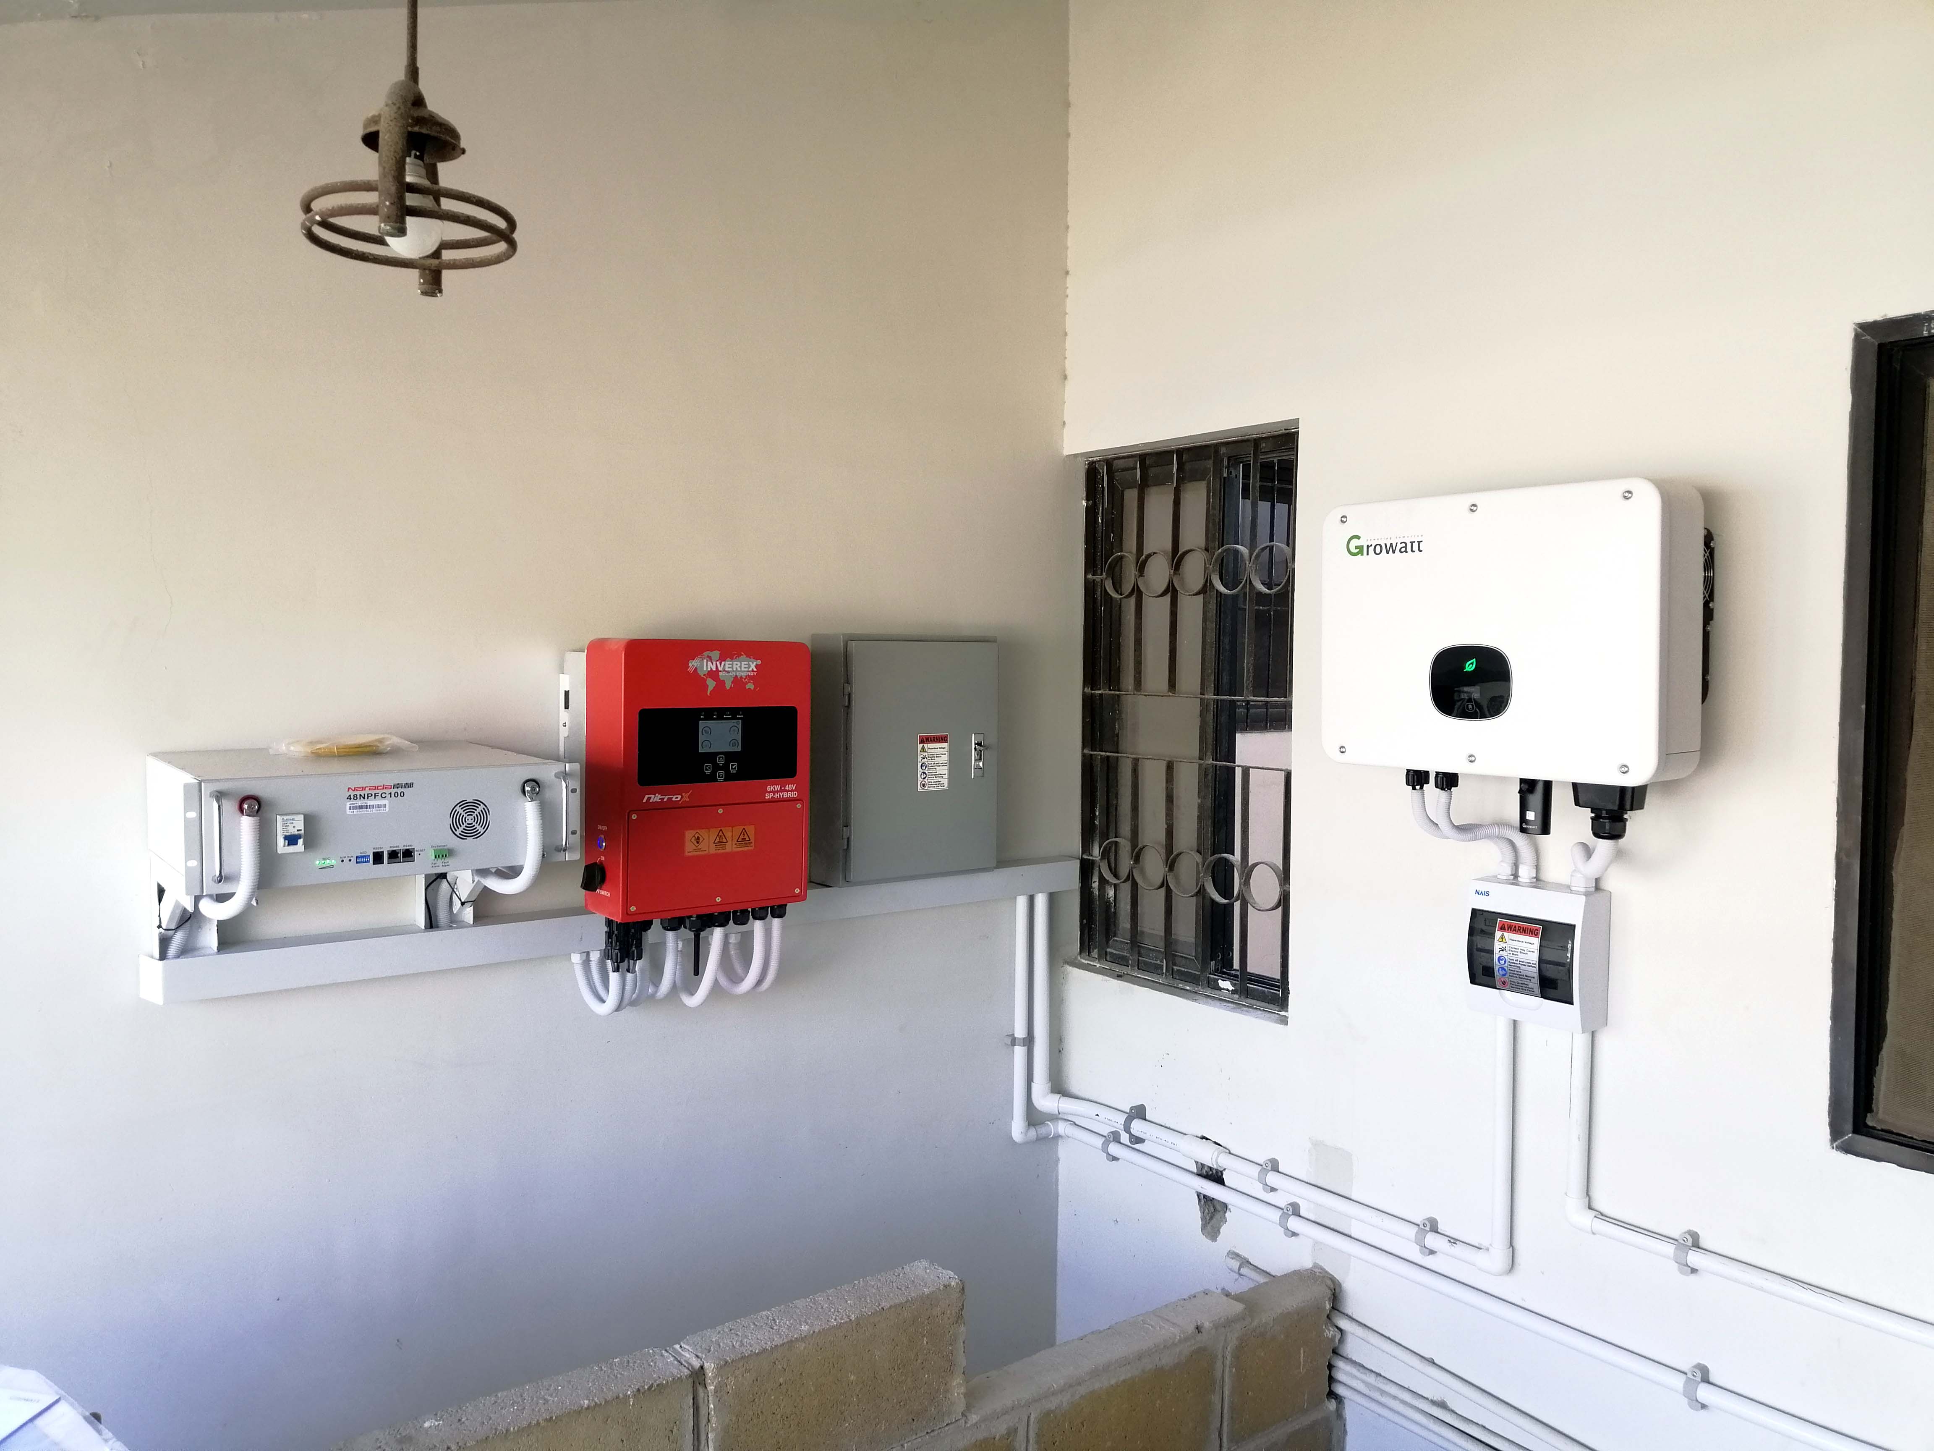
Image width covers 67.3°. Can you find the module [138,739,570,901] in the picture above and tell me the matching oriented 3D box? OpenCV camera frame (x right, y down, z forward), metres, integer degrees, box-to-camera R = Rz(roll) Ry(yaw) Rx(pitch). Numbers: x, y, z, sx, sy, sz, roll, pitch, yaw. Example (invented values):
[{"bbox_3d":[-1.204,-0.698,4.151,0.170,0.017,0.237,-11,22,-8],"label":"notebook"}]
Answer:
[{"bbox_3d":[-0.840,0.119,2.004,0.483,0.134,0.420,-2,3,-37],"label":"module"}]

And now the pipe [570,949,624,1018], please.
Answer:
[{"bbox_3d":[-0.598,0.417,2.356,0.040,0.092,0.170,-2,3,-37],"label":"pipe"}]

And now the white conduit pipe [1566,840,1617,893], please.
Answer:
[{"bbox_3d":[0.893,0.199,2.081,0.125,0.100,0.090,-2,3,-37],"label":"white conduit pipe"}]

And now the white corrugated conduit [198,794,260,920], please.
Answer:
[{"bbox_3d":[-0.883,0.158,1.742,0.049,0.148,0.115,-2,3,-37],"label":"white corrugated conduit"}]

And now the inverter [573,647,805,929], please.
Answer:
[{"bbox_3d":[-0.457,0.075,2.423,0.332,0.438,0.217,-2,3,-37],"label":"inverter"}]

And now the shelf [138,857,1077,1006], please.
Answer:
[{"bbox_3d":[-0.467,0.338,2.562,1.732,0.066,0.072,-2,3,-37],"label":"shelf"}]

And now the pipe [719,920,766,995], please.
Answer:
[{"bbox_3d":[-0.395,0.392,2.516,0.048,0.131,0.170,-2,3,-37],"label":"pipe"}]

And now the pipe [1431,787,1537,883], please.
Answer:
[{"bbox_3d":[0.783,0.171,2.205,0.177,0.149,0.068,-2,3,-37],"label":"pipe"}]

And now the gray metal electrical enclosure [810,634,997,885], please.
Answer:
[{"bbox_3d":[-0.121,0.060,2.763,0.354,0.454,0.145,-2,3,-37],"label":"gray metal electrical enclosure"}]

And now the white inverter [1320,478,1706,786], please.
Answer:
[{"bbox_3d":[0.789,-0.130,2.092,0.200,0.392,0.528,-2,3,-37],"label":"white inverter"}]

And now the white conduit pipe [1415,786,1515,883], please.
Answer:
[{"bbox_3d":[0.759,0.168,2.237,0.177,0.149,0.068,-2,3,-37],"label":"white conduit pipe"}]

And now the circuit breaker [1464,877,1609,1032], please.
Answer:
[{"bbox_3d":[0.857,0.343,2.195,0.085,0.201,0.188,-2,3,-37],"label":"circuit breaker"}]

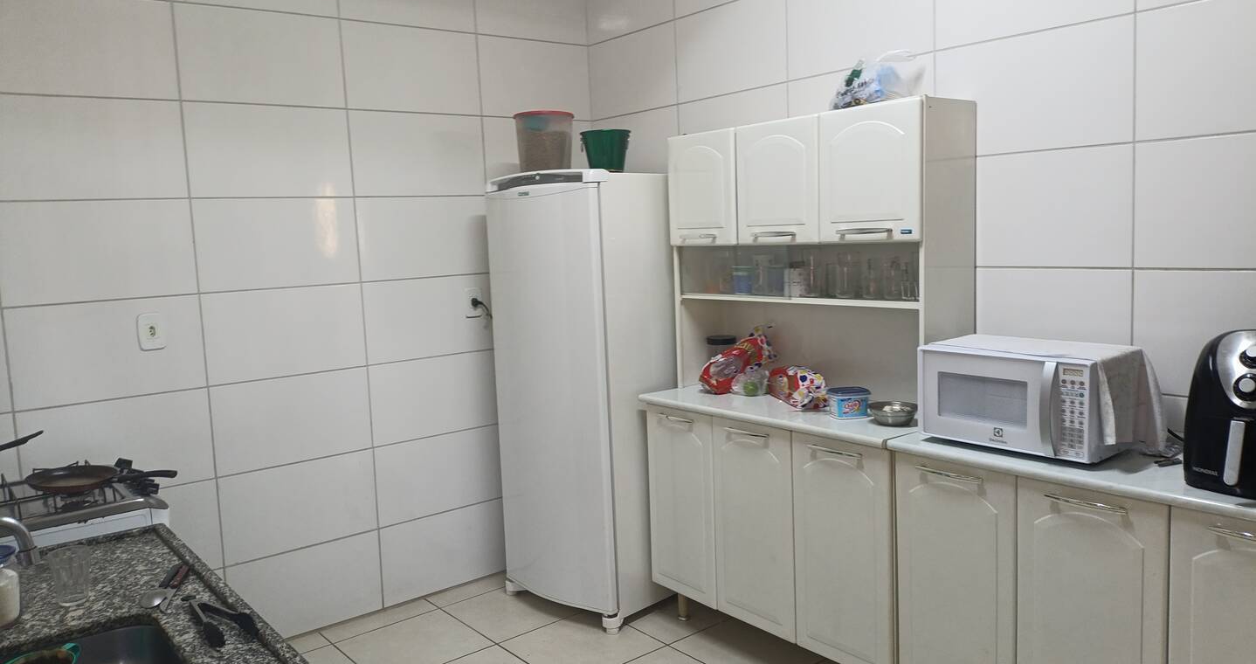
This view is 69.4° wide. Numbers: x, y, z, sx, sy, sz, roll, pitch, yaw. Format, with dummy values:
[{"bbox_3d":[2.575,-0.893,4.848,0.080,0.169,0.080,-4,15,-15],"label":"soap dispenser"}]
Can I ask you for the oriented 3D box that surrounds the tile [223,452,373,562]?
[{"bbox_3d":[-1.224,0.651,3.408,0.567,0.324,0.010,-7,8,-37],"label":"tile"}]

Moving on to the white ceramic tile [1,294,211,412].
[{"bbox_3d":[-1.704,0.060,2.993,0.567,0.324,0.010,-7,8,-37],"label":"white ceramic tile"}]

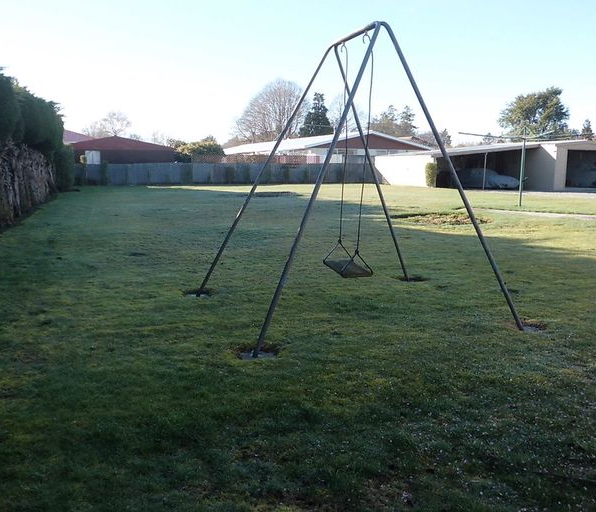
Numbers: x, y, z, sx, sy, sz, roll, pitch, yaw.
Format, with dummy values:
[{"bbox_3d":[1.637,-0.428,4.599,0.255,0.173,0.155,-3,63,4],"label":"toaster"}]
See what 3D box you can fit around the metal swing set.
[{"bbox_3d":[0.535,-0.789,5.538,2.700,2.740,2.170,-3,10,-20],"label":"metal swing set"}]

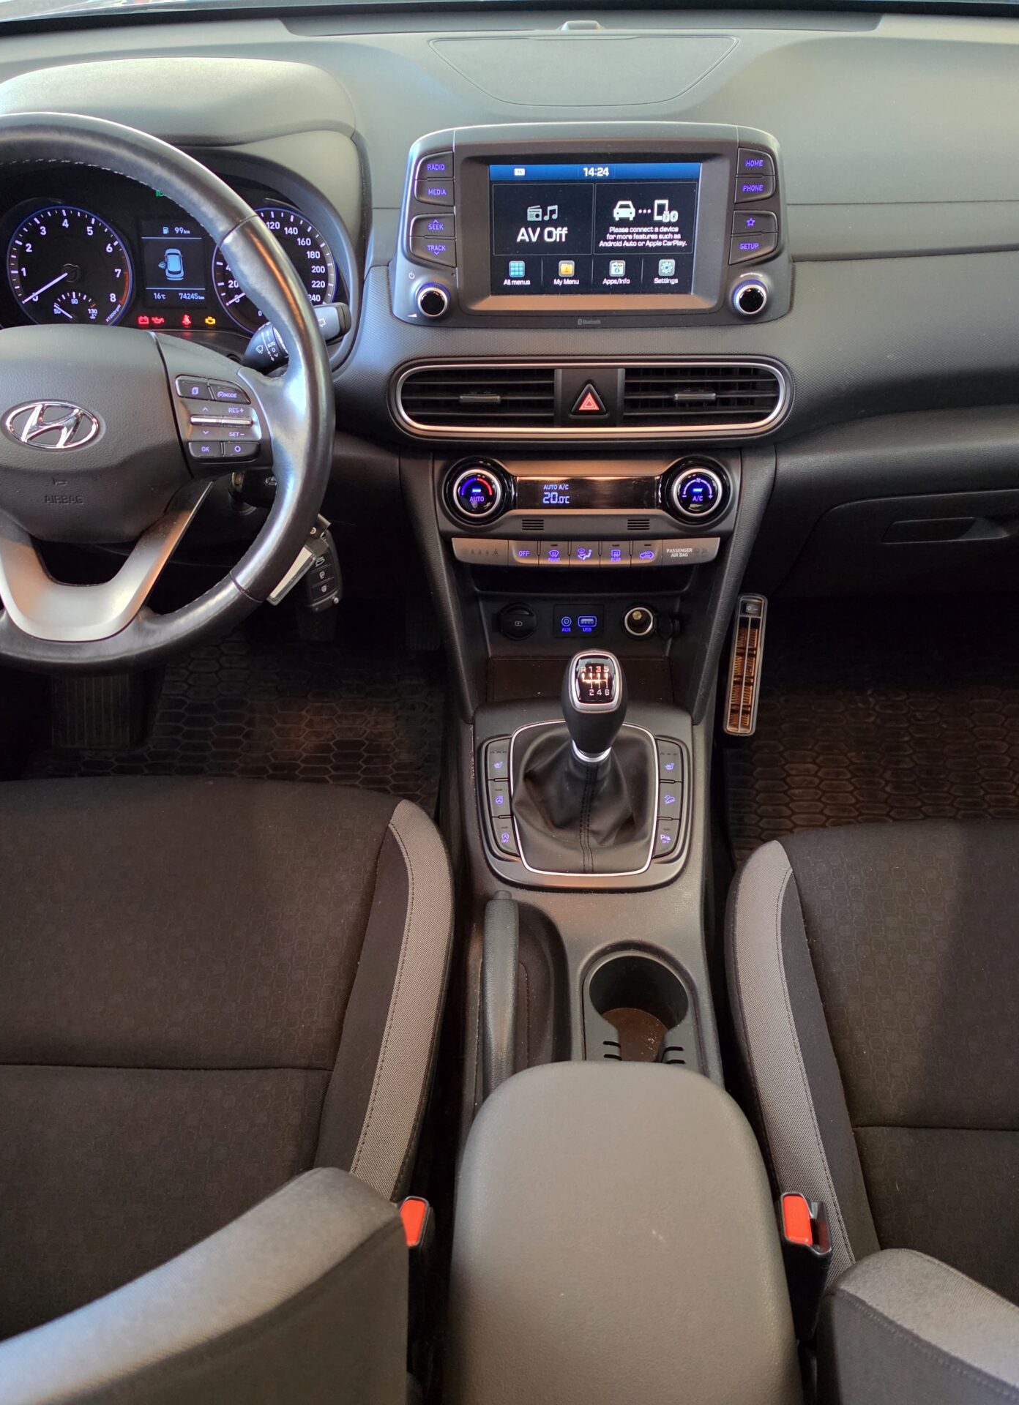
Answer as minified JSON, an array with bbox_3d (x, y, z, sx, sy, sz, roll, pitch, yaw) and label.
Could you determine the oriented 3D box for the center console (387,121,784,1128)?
[{"bbox_3d":[0.064,-0.066,0.906,0.280,0.570,0.500,0,37,1],"label":"center console"}]

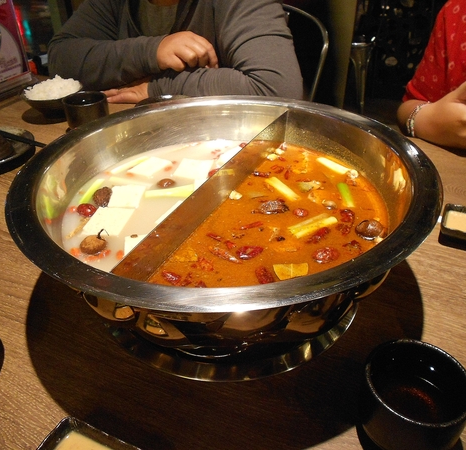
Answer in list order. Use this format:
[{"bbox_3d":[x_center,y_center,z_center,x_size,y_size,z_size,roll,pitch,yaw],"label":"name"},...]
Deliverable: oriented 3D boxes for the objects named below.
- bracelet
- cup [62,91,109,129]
[{"bbox_3d":[0.317,-0.172,0.748,0.052,0.063,0.015,-18,38,-22],"label":"bracelet"},{"bbox_3d":[-0.274,-0.215,0.853,0.075,0.048,0.075,-2,35,0],"label":"cup"}]

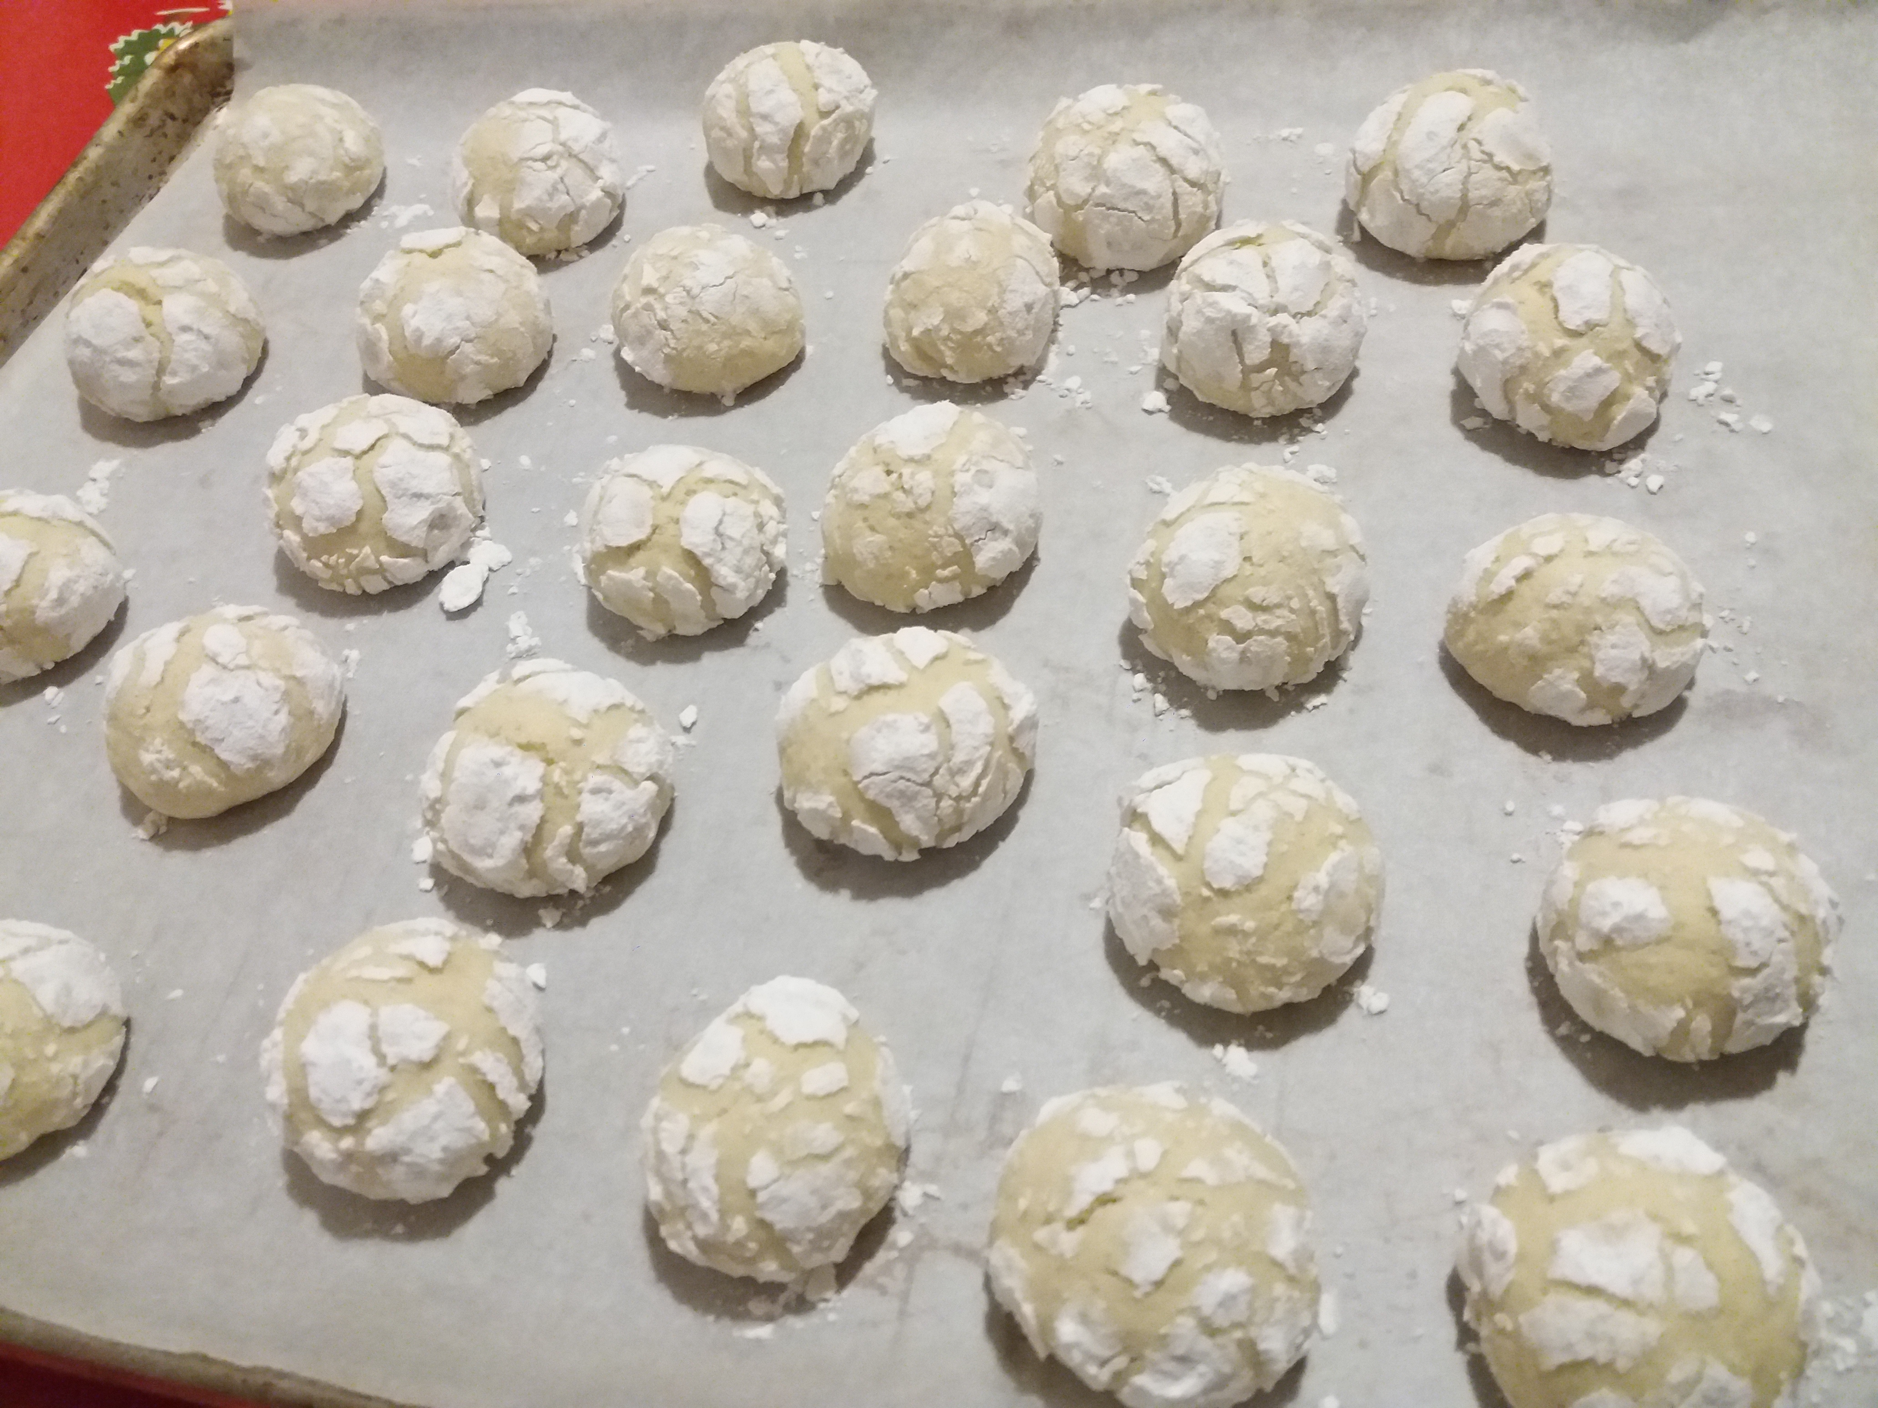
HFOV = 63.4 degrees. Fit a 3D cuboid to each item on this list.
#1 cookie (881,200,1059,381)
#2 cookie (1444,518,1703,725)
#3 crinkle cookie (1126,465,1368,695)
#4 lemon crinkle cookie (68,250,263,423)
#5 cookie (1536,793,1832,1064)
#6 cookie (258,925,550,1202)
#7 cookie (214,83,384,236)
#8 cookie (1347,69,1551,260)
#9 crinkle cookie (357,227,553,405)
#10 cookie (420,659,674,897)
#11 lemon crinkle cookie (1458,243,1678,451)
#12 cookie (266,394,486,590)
[{"bbox_3d":[0.007,-0.096,0.343,0.041,0.031,0.041,-6,53,3],"label":"cookie"},{"bbox_3d":[0.110,-0.016,0.263,0.042,0.030,0.040,19,58,21],"label":"cookie"},{"bbox_3d":[0.056,-0.024,0.274,0.043,0.033,0.043,4,54,11],"label":"crinkle cookie"},{"bbox_3d":[-0.188,-0.092,0.366,0.044,0.032,0.044,-33,56,-16],"label":"lemon crinkle cookie"},{"bbox_3d":[0.111,0.032,0.226,0.041,0.030,0.040,-4,53,5],"label":"cookie"},{"bbox_3d":[-0.084,0.054,0.236,0.043,0.033,0.043,-4,53,5],"label":"cookie"},{"bbox_3d":[-0.173,-0.149,0.407,0.043,0.030,0.043,-27,55,-12],"label":"cookie"},{"bbox_3d":[0.118,-0.128,0.351,0.045,0.033,0.045,11,56,15],"label":"cookie"},{"bbox_3d":[-0.116,-0.094,0.358,0.045,0.031,0.045,-24,54,-10],"label":"crinkle cookie"},{"bbox_3d":[-0.072,0.011,0.274,0.045,0.032,0.045,-4,53,5],"label":"cookie"},{"bbox_3d":[0.130,-0.076,0.311,0.043,0.033,0.043,16,57,18],"label":"lemon crinkle cookie"},{"bbox_3d":[-0.122,-0.048,0.324,0.045,0.032,0.045,-30,56,-14],"label":"cookie"}]

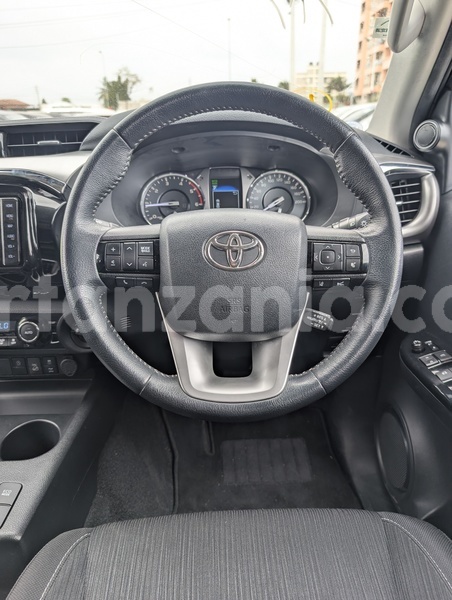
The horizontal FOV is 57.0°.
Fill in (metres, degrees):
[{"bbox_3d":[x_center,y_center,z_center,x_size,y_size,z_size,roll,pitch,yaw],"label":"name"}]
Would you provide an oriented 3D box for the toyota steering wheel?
[{"bbox_3d":[0.006,-0.052,0.490,0.380,0.380,0.085,0,3,0],"label":"toyota steering wheel"}]

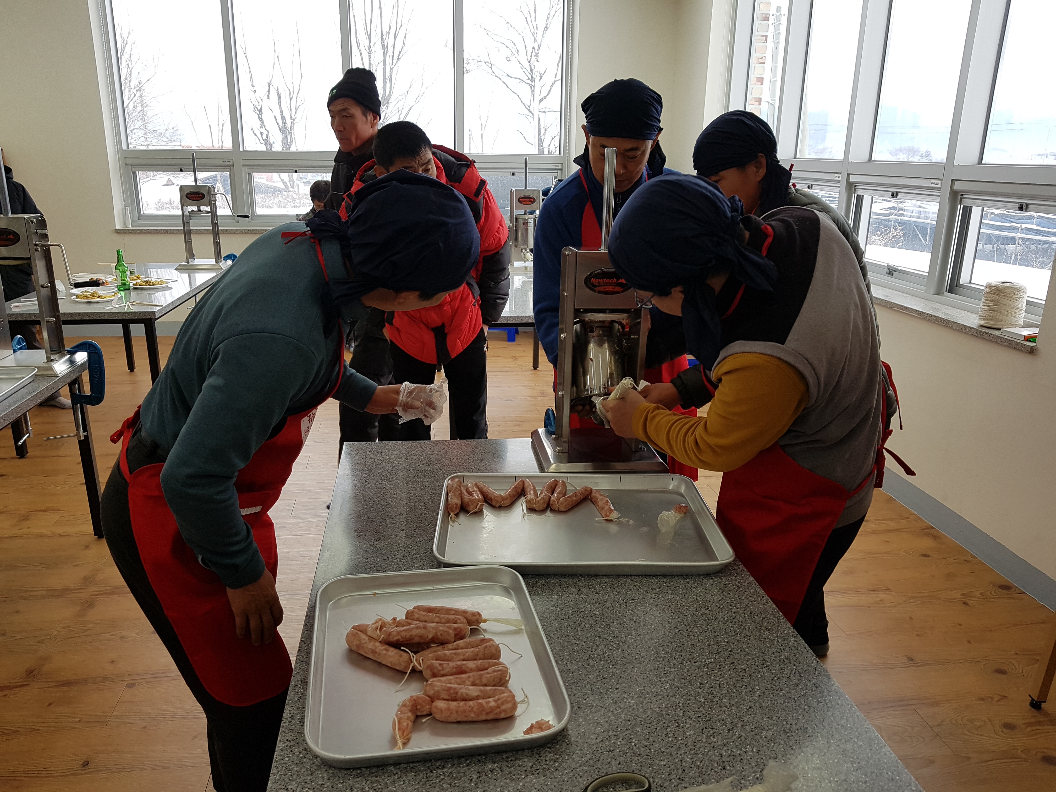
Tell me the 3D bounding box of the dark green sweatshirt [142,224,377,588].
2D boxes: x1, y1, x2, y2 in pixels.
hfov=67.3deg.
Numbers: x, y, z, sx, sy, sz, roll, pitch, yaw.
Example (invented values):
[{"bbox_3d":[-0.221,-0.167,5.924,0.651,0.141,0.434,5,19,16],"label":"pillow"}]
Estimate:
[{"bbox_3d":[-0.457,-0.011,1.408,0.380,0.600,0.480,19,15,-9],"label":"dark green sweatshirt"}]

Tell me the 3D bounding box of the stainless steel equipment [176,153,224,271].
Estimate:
[{"bbox_3d":[-2.155,-1.203,5.191,0.305,0.723,0.230,-1,17,-8],"label":"stainless steel equipment"}]

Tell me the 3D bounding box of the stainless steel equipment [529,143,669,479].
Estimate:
[{"bbox_3d":[0.189,-0.214,2.015,0.315,0.785,0.230,0,17,-4],"label":"stainless steel equipment"}]

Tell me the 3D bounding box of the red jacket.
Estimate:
[{"bbox_3d":[-0.331,-0.440,2.595,0.570,0.730,0.420,-3,17,-13],"label":"red jacket"}]

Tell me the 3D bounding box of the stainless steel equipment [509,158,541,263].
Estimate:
[{"bbox_3d":[0.017,-1.227,5.404,0.305,0.731,0.230,-1,17,-8],"label":"stainless steel equipment"}]

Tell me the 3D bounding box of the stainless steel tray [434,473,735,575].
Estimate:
[{"bbox_3d":[0.102,0.269,1.715,0.588,0.032,0.447,1,17,-2],"label":"stainless steel tray"}]

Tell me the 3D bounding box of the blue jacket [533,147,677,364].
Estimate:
[{"bbox_3d":[0.227,-0.373,2.278,0.510,0.650,0.360,-1,17,-8],"label":"blue jacket"}]

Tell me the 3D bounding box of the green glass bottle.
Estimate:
[{"bbox_3d":[-2.263,-0.702,4.403,0.070,0.222,0.070,-1,17,-8],"label":"green glass bottle"}]

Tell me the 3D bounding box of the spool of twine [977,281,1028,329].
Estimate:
[{"bbox_3d":[1.941,-0.373,3.230,0.182,0.165,0.182,1,17,0],"label":"spool of twine"}]

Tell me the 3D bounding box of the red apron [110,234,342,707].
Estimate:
[{"bbox_3d":[-0.518,0.151,1.438,0.350,0.860,0.410,12,16,-7],"label":"red apron"}]

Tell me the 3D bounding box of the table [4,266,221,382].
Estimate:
[{"bbox_3d":[-2.331,-0.306,4.718,0.819,0.722,1.747,-1,17,-8],"label":"table"}]

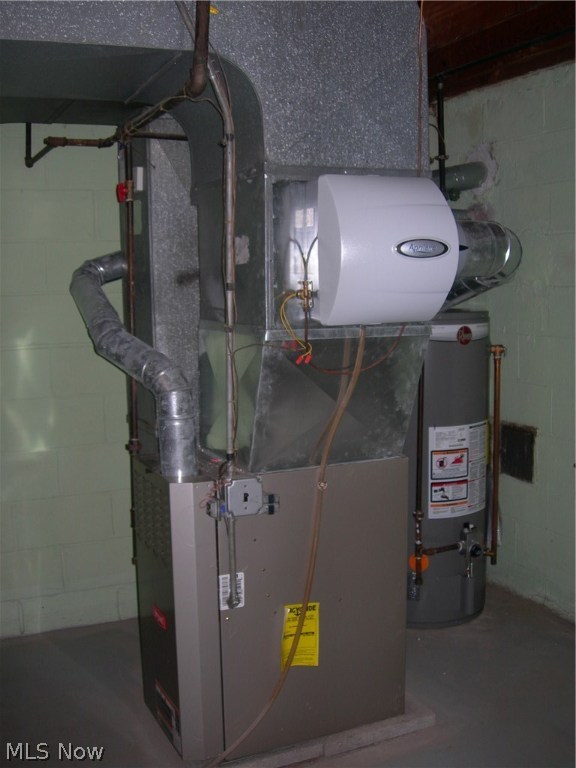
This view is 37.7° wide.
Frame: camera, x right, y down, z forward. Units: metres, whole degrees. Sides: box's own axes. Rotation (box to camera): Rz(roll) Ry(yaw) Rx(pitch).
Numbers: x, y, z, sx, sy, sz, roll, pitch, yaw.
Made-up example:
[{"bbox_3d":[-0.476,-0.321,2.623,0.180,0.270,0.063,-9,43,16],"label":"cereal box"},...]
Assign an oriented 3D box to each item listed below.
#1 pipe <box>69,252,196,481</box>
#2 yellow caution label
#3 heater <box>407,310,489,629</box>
[{"bbox_3d":[-0.534,-0.117,2.782,0.320,0.630,1.050,-5,10,-23],"label":"pipe"},{"bbox_3d":[0.042,0.760,2.530,0.117,0.204,0.008,-5,10,-23],"label":"yellow caution label"},{"bbox_3d":[0.586,0.337,3.591,0.535,1.265,0.565,-1,9,0],"label":"heater"}]

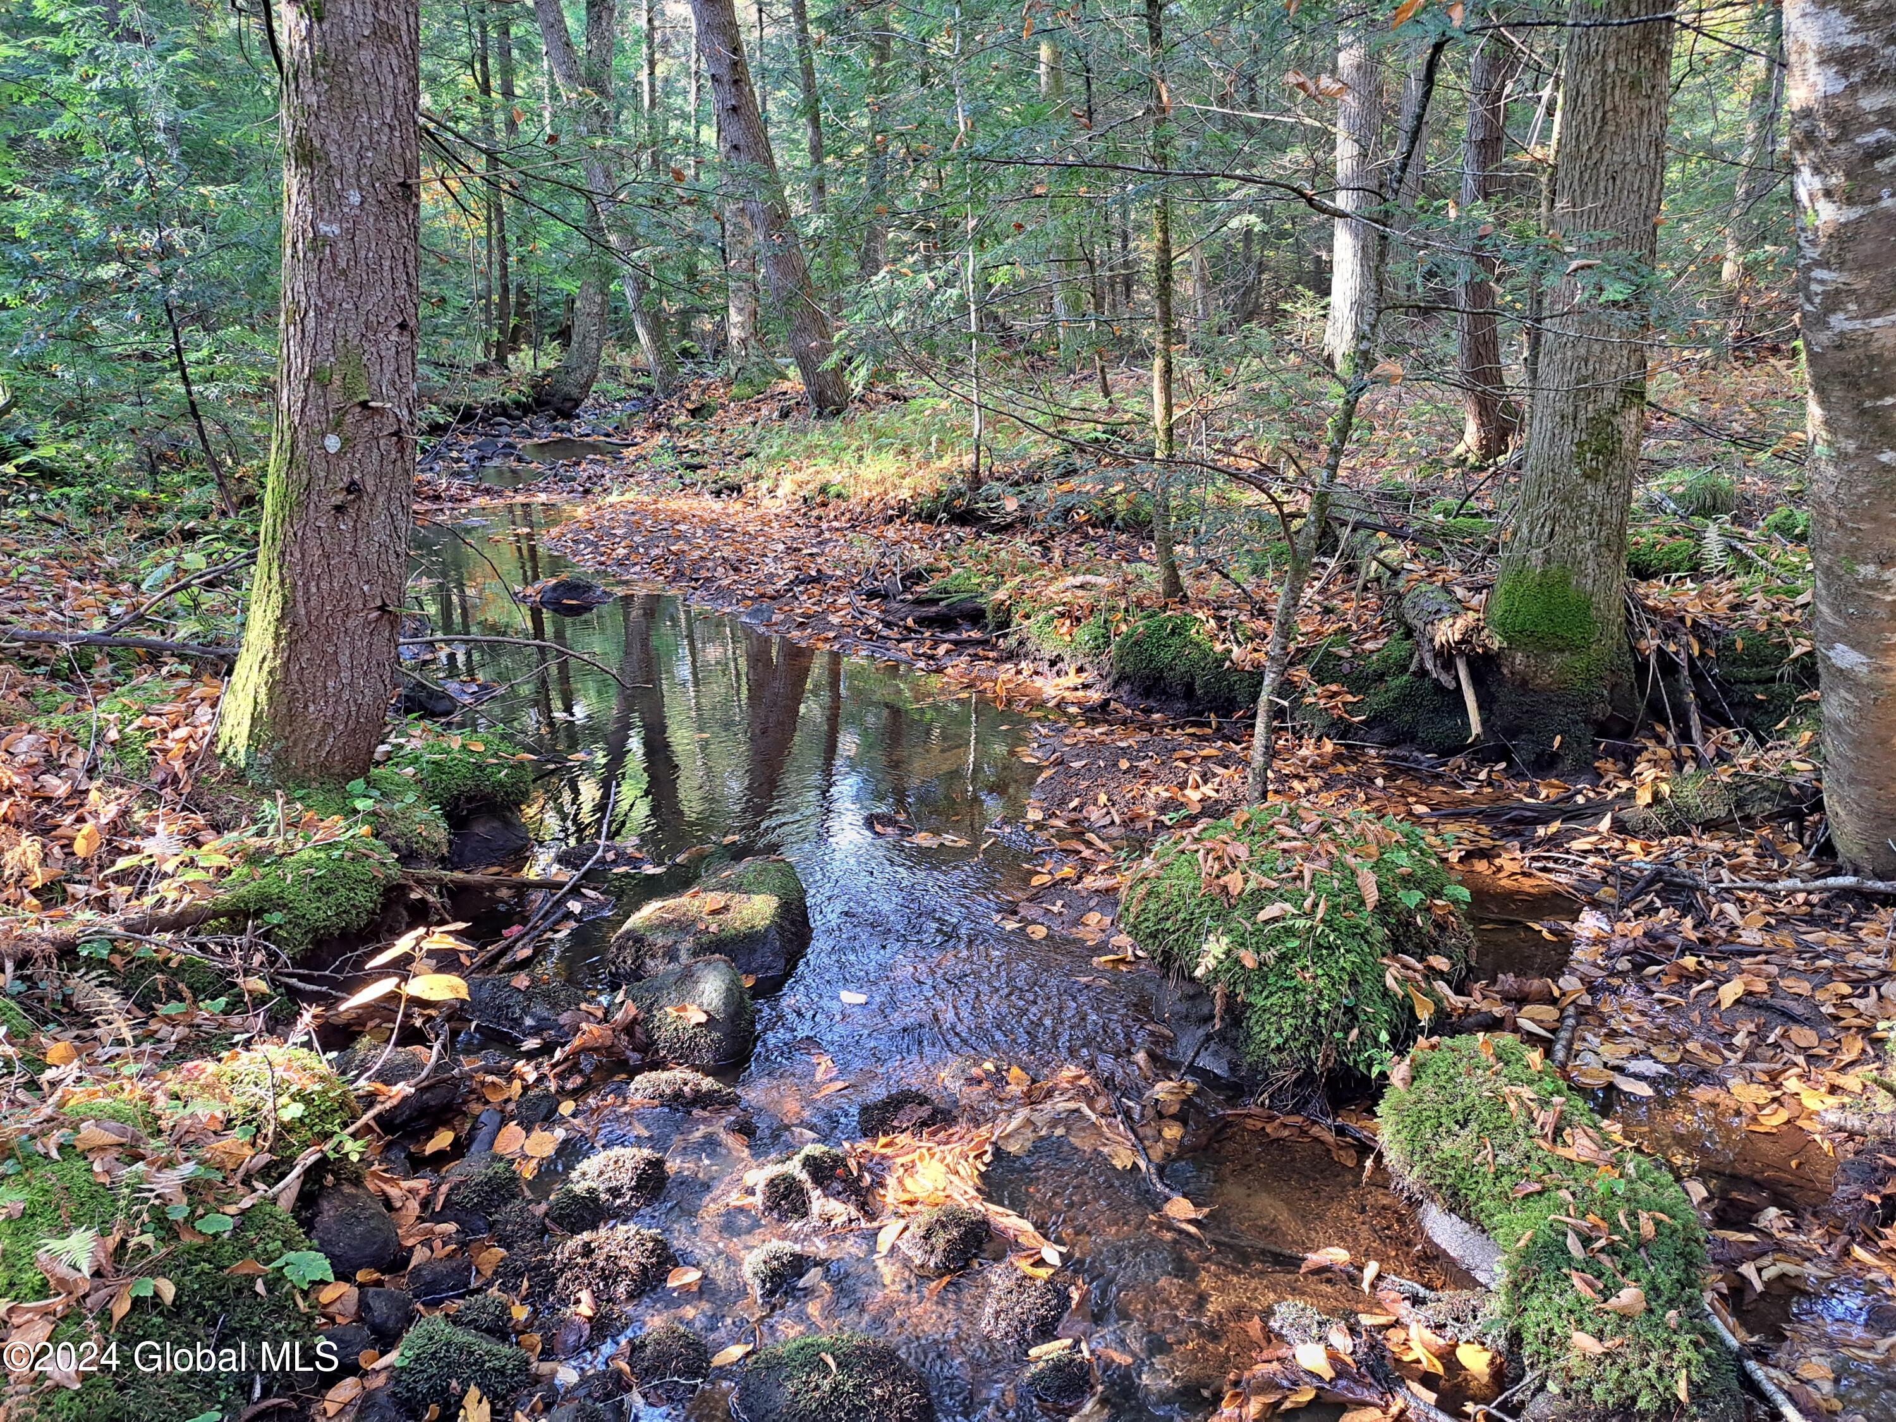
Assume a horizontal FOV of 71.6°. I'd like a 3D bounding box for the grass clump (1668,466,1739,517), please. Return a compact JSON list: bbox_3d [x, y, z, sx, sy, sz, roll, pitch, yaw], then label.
[{"bbox_3d":[3.707,-1.068,6.450,0.340,0.210,0.300,10,20,27],"label":"grass clump"}]

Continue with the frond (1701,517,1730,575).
[{"bbox_3d":[3.155,-0.678,5.400,0.120,0.230,0.070,0,16,0],"label":"frond"}]

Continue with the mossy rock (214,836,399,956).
[{"bbox_3d":[-1.580,0.452,3.251,0.407,0.217,0.346,-9,20,-24],"label":"mossy rock"}]

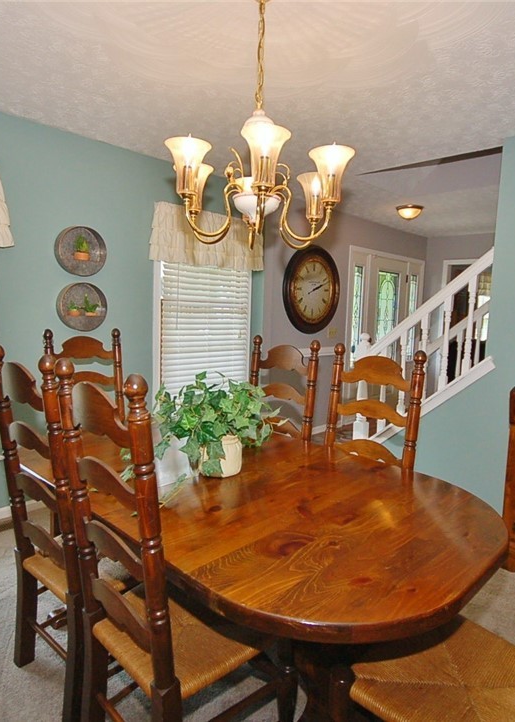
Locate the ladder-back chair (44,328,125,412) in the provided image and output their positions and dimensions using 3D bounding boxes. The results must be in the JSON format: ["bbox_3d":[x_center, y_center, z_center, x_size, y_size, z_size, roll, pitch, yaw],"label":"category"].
[{"bbox_3d":[-0.853,0.433,2.550,0.490,1.200,0.480,8,9,42],"label":"ladder-back chair"}]

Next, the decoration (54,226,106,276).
[{"bbox_3d":[-1.153,-0.711,2.970,0.070,0.325,0.325,8,9,44],"label":"decoration"}]

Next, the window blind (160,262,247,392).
[{"bbox_3d":[-0.414,-0.292,3.831,0.060,1.570,0.940,8,9,44],"label":"window blind"}]

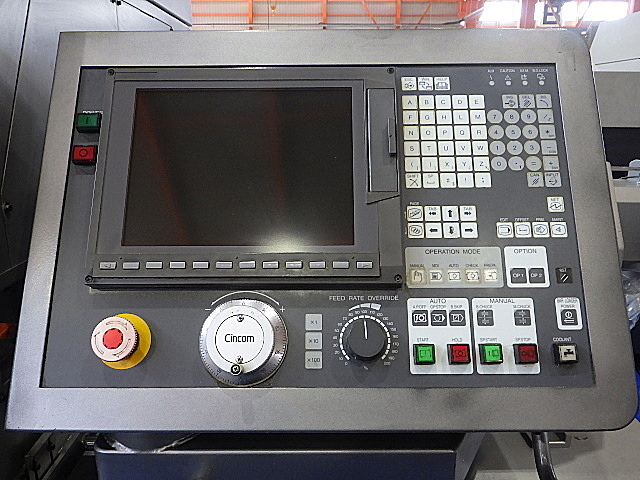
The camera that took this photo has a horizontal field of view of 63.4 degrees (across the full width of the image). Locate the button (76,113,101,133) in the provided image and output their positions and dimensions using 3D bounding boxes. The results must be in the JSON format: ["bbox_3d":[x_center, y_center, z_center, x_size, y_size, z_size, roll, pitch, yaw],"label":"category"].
[{"bbox_3d":[-0.232,-0.117,0.523,0.023,0.018,0.009,0,-14,1],"label":"button"}]

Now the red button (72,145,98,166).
[{"bbox_3d":[-0.232,-0.084,0.515,0.023,0.018,0.009,0,-14,1],"label":"red button"}]

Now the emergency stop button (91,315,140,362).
[{"bbox_3d":[-0.180,0.090,0.463,0.040,0.040,0.027,0,-14,1],"label":"emergency stop button"}]

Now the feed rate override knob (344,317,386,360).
[{"bbox_3d":[0.040,0.090,0.465,0.037,0.037,0.018,0,-14,1],"label":"feed rate override knob"}]

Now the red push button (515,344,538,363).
[{"bbox_3d":[0.184,0.102,0.464,0.017,0.017,0.012,0,-14,1],"label":"red push button"}]

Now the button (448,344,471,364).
[{"bbox_3d":[0.124,0.103,0.464,0.017,0.017,0.012,0,-14,1],"label":"button"}]

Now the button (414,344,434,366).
[{"bbox_3d":[0.094,0.103,0.464,0.017,0.017,0.012,0,-14,1],"label":"button"}]

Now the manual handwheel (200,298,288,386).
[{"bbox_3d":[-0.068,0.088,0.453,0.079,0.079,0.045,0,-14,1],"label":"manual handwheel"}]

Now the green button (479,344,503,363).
[{"bbox_3d":[0.153,0.103,0.464,0.017,0.017,0.012,0,-14,1],"label":"green button"}]

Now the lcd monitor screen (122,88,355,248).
[{"bbox_3d":[-0.076,-0.073,0.507,0.218,0.164,0.010,0,-14,1],"label":"lcd monitor screen"}]

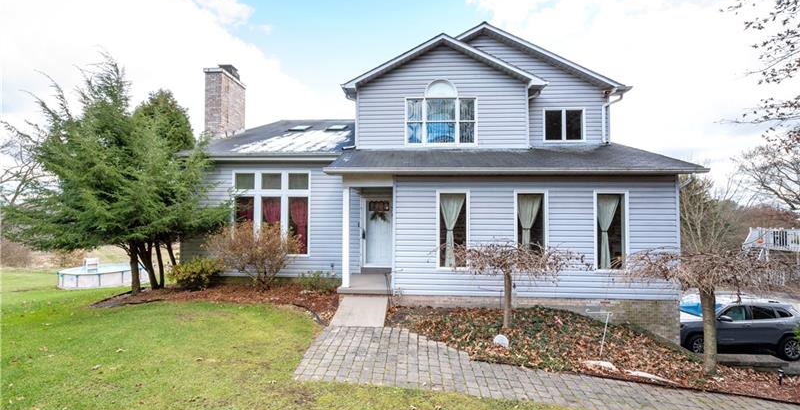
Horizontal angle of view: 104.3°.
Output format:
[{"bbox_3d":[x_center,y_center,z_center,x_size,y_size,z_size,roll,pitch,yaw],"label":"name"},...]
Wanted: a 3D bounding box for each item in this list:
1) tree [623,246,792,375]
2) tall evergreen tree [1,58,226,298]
[{"bbox_3d":[5.600,1.970,5.800,2.300,2.330,2.300,0,0,0],"label":"tree"},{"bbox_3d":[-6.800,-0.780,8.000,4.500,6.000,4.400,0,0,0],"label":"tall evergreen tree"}]

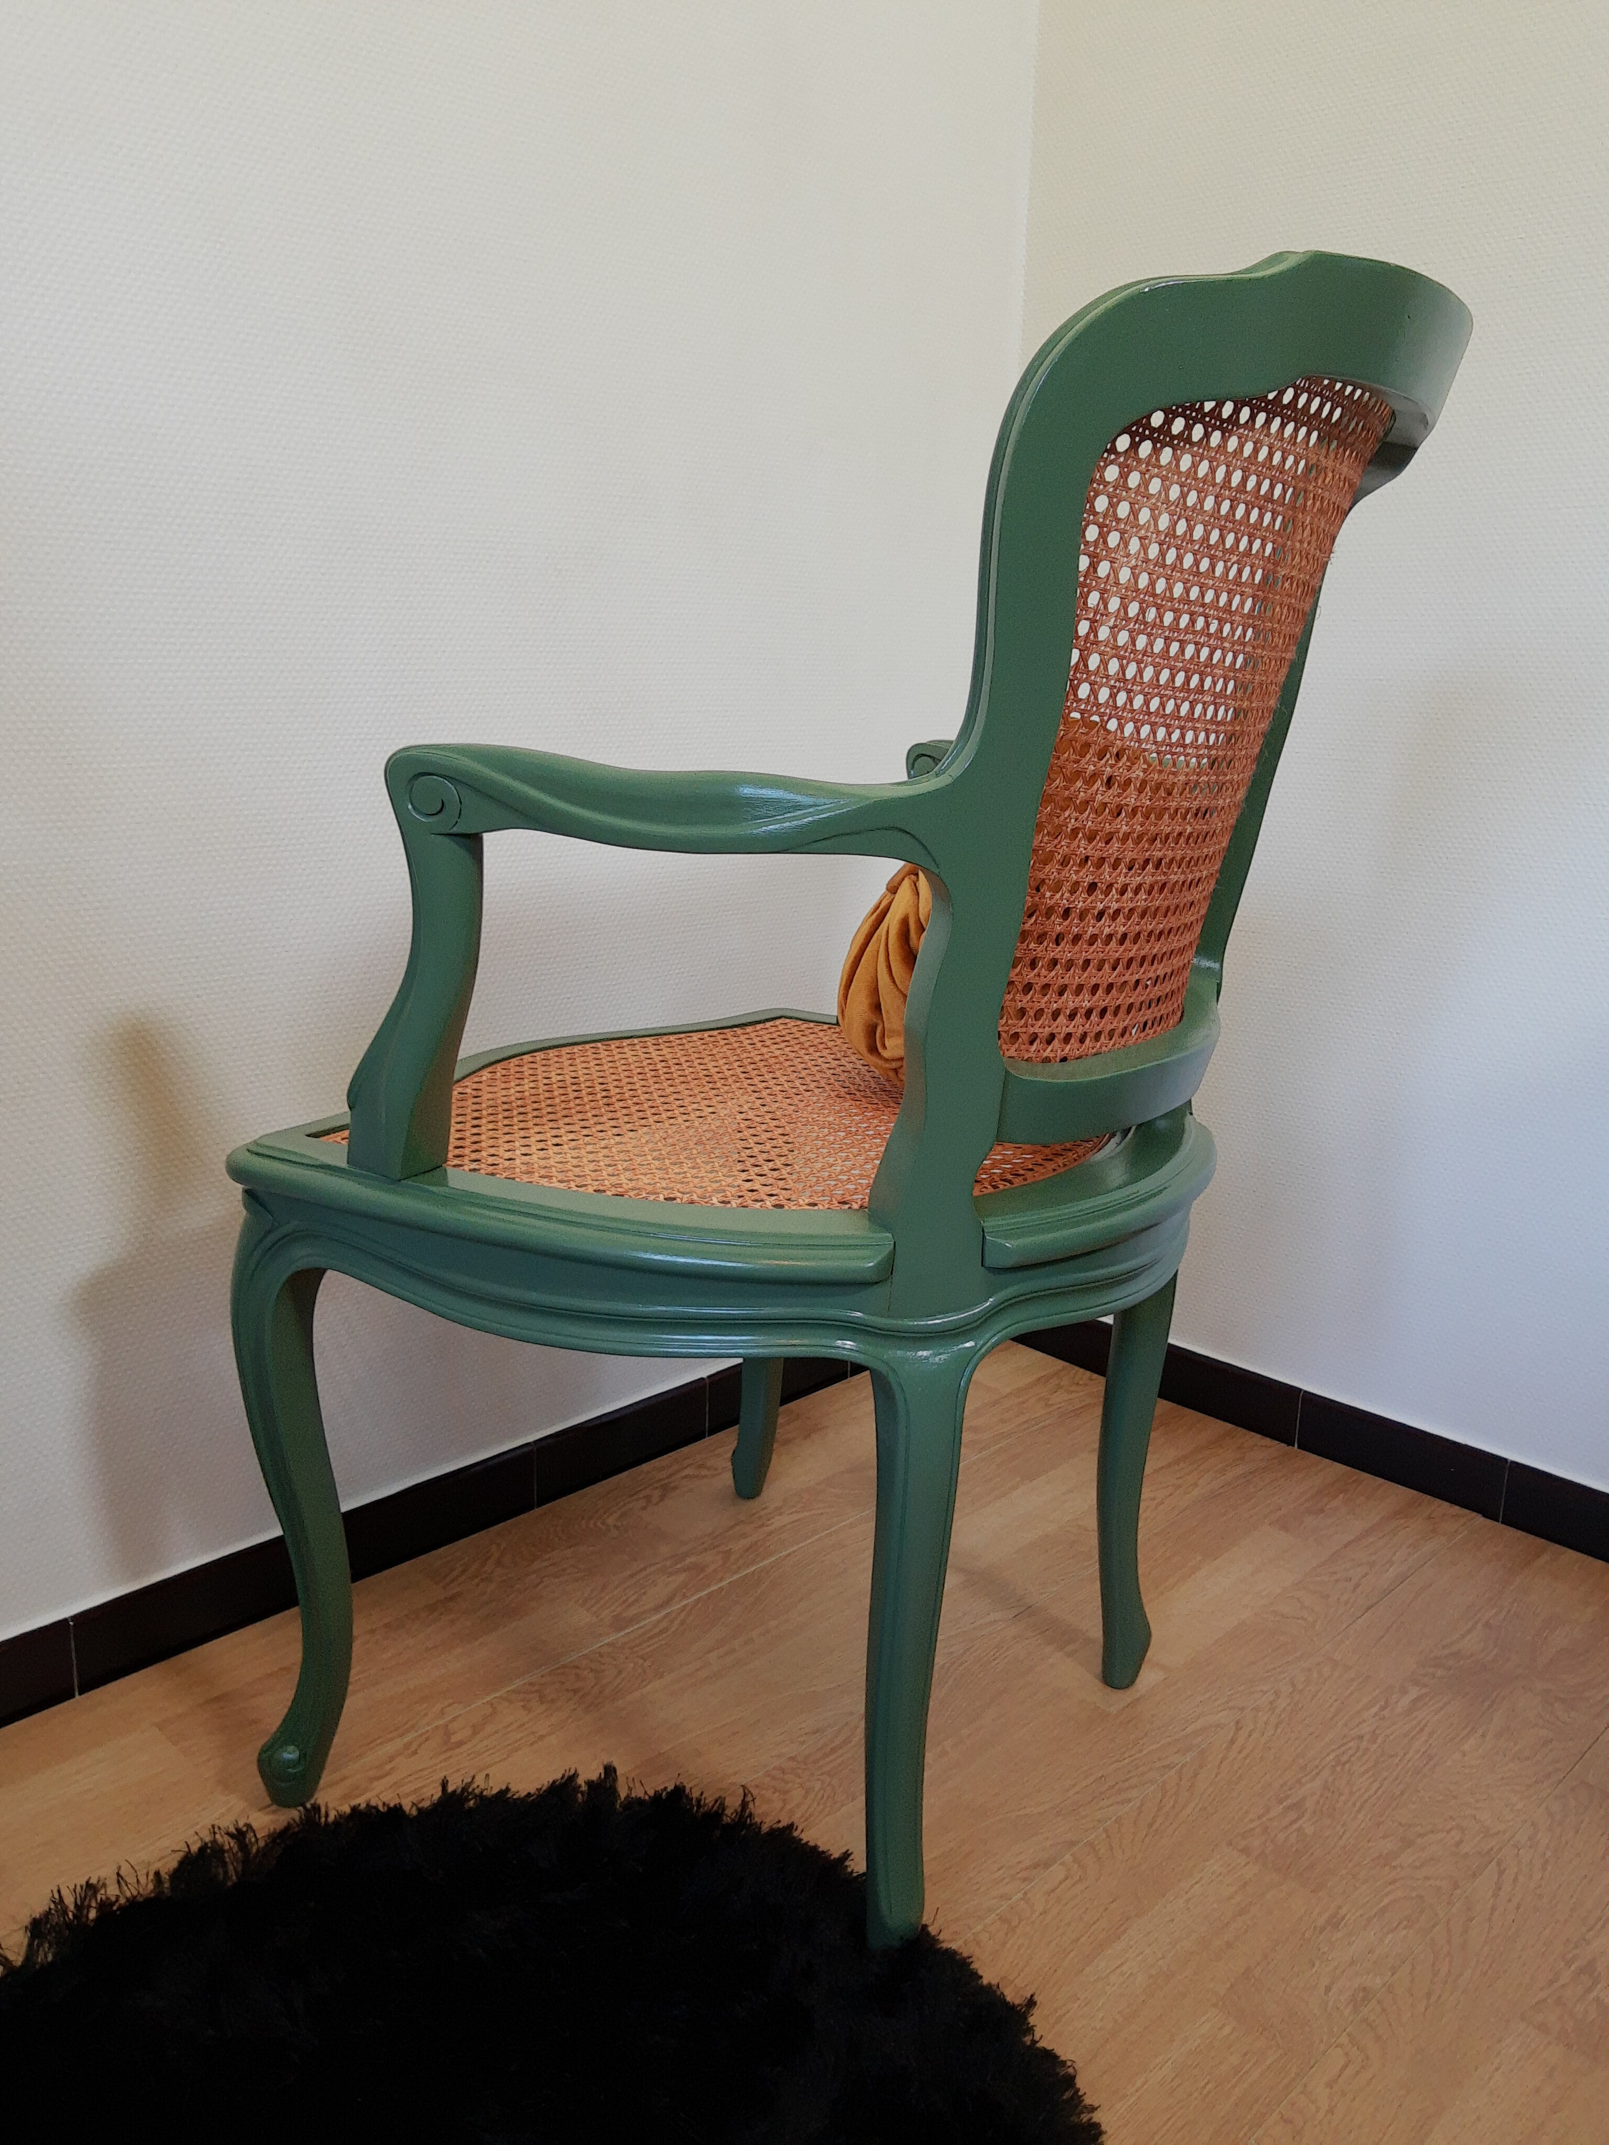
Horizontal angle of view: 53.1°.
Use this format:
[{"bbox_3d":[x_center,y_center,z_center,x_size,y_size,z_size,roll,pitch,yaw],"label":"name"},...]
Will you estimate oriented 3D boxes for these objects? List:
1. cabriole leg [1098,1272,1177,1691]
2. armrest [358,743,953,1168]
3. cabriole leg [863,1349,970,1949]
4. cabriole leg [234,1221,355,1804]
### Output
[{"bbox_3d":[0.237,0.280,1.167,0.056,0.360,0.052,-2,14,-11],"label":"cabriole leg"},{"bbox_3d":[-0.112,-0.038,0.816,0.365,0.246,0.100,8,15,26],"label":"armrest"},{"bbox_3d":[0.058,0.329,0.912,0.060,0.378,0.060,-2,14,-11],"label":"cabriole leg"},{"bbox_3d":[-0.323,0.279,1.022,0.068,0.410,0.056,-2,14,-11],"label":"cabriole leg"}]

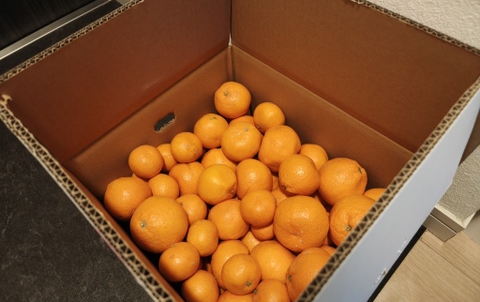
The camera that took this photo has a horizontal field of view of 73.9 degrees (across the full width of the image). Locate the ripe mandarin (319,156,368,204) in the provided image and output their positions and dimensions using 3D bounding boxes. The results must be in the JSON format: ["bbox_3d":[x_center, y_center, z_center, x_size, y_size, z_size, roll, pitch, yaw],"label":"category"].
[{"bbox_3d":[0.156,0.047,0.481,0.071,0.068,0.071,-4,57,0],"label":"ripe mandarin"}]

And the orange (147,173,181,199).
[{"bbox_3d":[-0.125,0.063,0.527,0.051,0.051,0.051,0,58,3],"label":"orange"}]

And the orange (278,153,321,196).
[{"bbox_3d":[0.090,0.036,0.480,0.061,0.059,0.061,-4,57,0],"label":"orange"}]

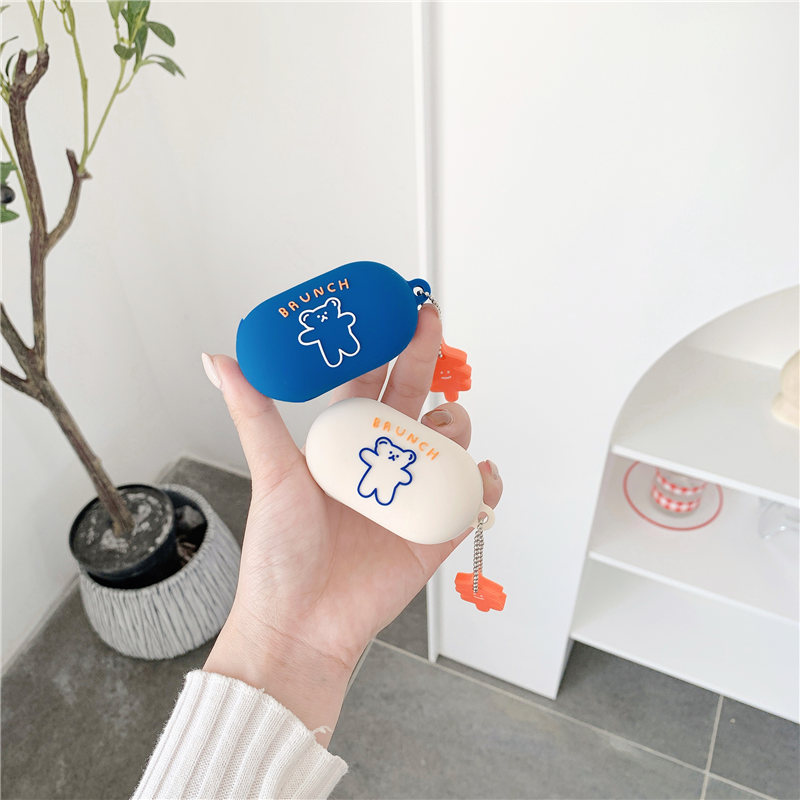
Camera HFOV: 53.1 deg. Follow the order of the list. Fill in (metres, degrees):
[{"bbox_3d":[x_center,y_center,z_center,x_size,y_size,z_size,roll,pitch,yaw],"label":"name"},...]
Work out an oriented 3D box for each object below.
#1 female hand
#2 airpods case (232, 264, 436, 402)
[{"bbox_3d":[-0.032,0.043,0.330,0.130,0.075,0.180,20,84,-4],"label":"female hand"},{"bbox_3d":[-0.025,-0.028,0.313,0.080,0.043,0.030,-25,6,-9],"label":"airpods case"}]

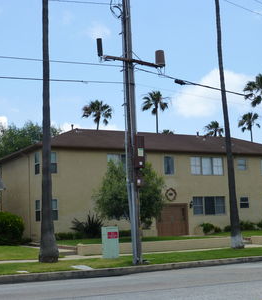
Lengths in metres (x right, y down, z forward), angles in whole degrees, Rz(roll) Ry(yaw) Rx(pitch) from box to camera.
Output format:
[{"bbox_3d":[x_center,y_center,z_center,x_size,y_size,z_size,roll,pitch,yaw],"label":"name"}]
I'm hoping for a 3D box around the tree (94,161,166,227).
[{"bbox_3d":[0.052,2.797,28.495,4.000,4.562,4.000,-2,-8,0],"label":"tree"}]

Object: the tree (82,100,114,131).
[{"bbox_3d":[-3.745,1.705,58.982,3.600,15.239,3.600,2,-9,-30],"label":"tree"}]

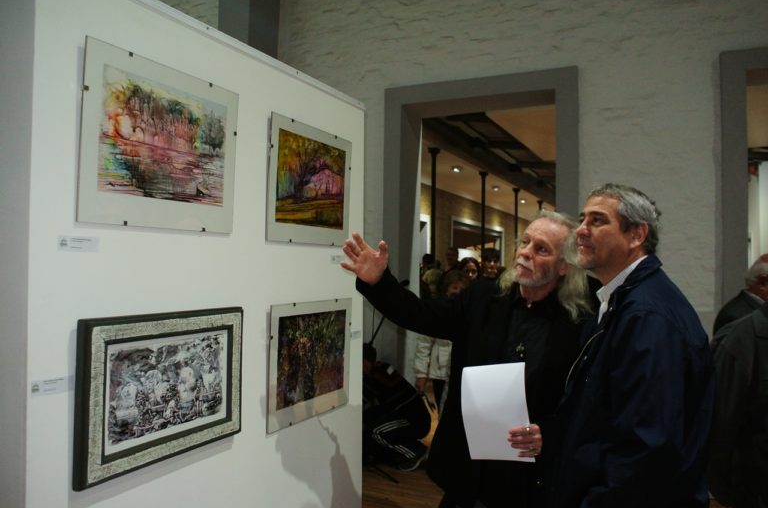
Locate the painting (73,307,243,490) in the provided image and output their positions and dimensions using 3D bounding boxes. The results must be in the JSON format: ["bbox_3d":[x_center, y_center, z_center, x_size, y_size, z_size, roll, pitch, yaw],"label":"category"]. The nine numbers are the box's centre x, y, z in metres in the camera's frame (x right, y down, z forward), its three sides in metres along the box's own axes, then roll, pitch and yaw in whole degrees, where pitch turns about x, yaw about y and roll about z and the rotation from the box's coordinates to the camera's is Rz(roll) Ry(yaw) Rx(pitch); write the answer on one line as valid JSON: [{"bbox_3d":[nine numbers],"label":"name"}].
[{"bbox_3d":[-0.591,0.359,1.587,0.033,0.401,0.541,1,-1,29],"label":"painting"}]

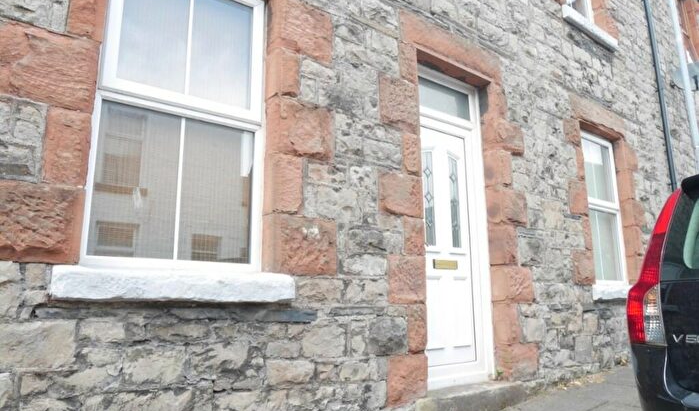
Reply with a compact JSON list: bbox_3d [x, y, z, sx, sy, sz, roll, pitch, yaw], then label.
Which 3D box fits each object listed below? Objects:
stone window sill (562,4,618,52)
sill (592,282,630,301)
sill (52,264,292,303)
[{"bbox_3d":[2.677,-1.962,5.522,1.220,0.130,0.175,8,-14,-36],"label":"stone window sill"},{"bbox_3d":[2.701,0.885,4.942,1.210,0.135,0.175,8,-14,-36],"label":"sill"},{"bbox_3d":[-0.810,0.393,2.396,1.148,0.134,0.175,8,-14,-36],"label":"sill"}]

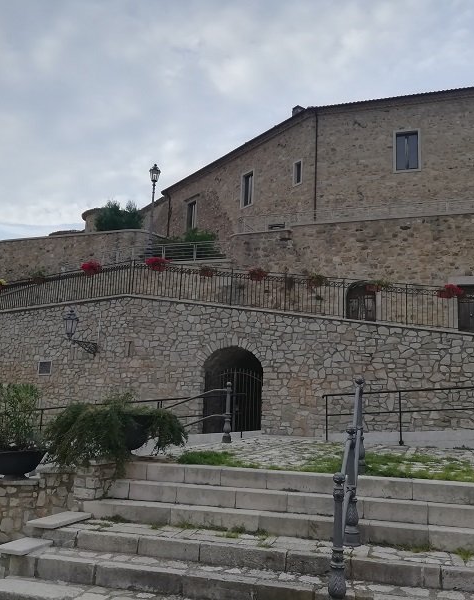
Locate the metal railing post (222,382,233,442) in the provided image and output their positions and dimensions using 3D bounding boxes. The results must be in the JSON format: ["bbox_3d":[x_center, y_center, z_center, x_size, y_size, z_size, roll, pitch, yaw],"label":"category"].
[{"bbox_3d":[-0.154,1.950,10.441,0.150,1.015,0.150,2,-10,0],"label":"metal railing post"}]

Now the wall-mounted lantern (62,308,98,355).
[{"bbox_3d":[-3.776,0.760,14.500,0.380,1.080,0.950,-6,-13,34],"label":"wall-mounted lantern"}]

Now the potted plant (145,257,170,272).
[{"bbox_3d":[-1.803,-0.820,13.800,0.560,0.380,0.420,-2,-12,22],"label":"potted plant"}]

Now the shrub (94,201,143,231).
[{"bbox_3d":[-5.029,-3.501,25.500,2.100,1.450,1.800,2,-11,0],"label":"shrub"}]

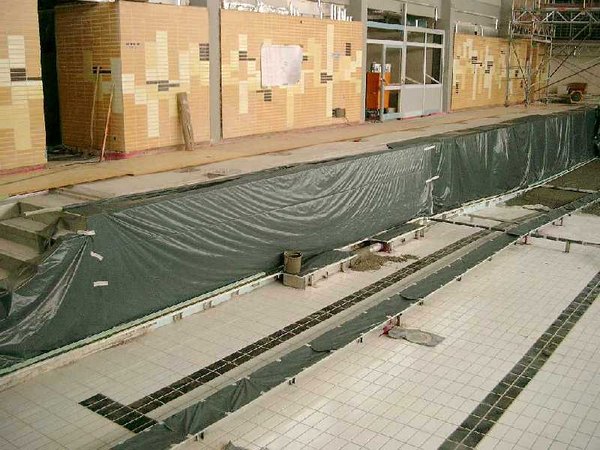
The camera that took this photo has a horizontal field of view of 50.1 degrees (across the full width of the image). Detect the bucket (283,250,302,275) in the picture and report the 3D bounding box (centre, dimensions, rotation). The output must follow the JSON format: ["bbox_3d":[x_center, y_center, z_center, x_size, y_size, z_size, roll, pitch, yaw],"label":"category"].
[{"bbox_3d":[-0.094,0.526,9.010,0.265,0.268,0.265,0,14,0],"label":"bucket"}]

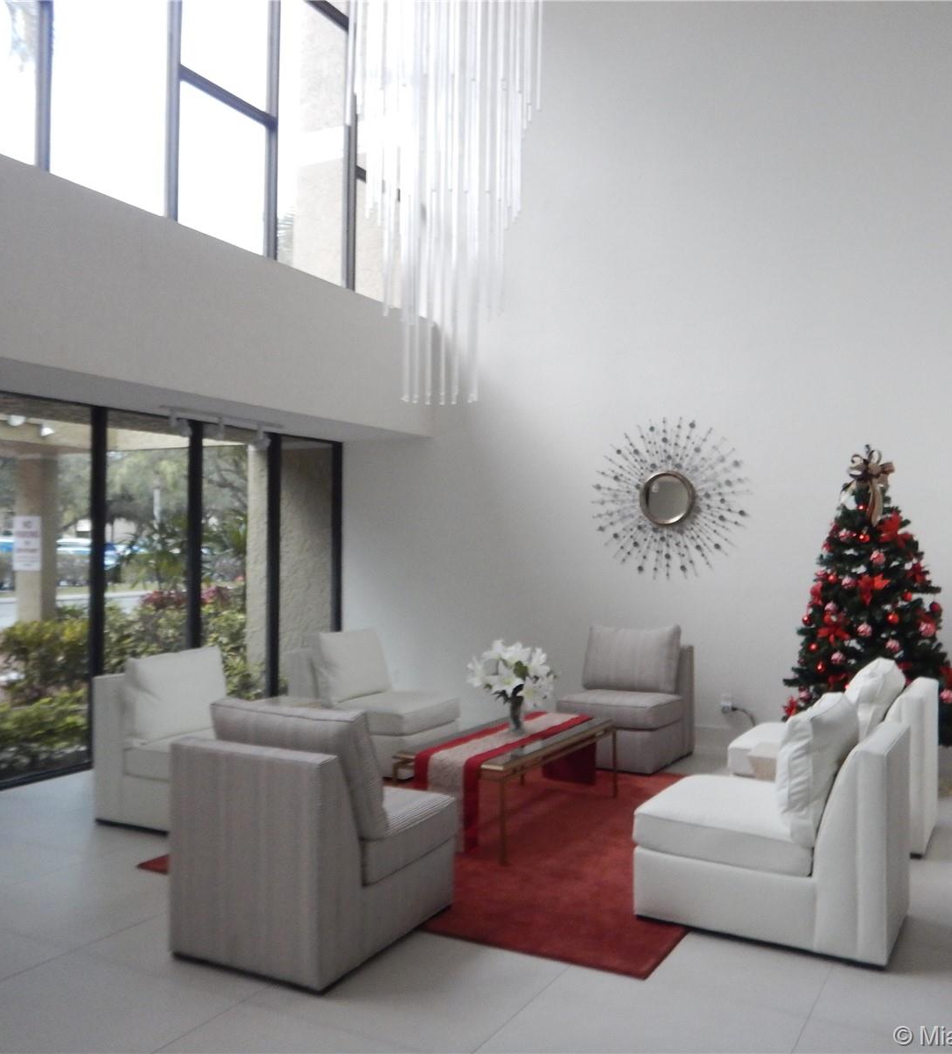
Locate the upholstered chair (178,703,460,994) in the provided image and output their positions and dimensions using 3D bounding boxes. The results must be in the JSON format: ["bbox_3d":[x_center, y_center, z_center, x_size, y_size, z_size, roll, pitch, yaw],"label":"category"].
[{"bbox_3d":[-0.598,1.104,3.760,0.666,0.886,0.886,-1,-1,28],"label":"upholstered chair"}]

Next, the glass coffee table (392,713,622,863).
[{"bbox_3d":[0.210,1.348,5.262,0.603,0.456,1.441,-1,-1,29],"label":"glass coffee table"}]

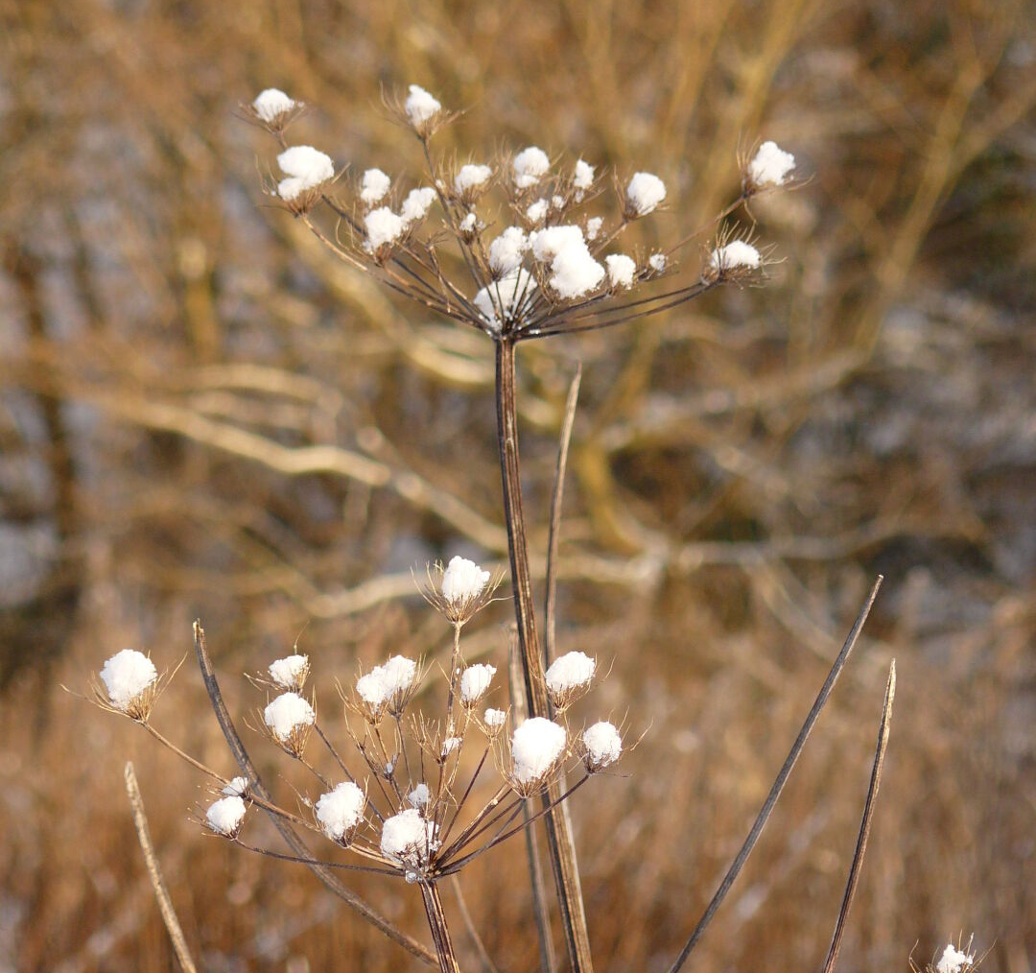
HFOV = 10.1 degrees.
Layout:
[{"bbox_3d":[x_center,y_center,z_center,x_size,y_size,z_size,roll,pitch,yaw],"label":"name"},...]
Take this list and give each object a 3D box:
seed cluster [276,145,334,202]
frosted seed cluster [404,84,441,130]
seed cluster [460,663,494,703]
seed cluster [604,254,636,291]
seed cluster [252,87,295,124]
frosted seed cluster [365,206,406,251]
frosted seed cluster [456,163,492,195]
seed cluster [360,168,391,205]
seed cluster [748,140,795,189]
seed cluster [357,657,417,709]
[{"bbox_3d":[-0.069,-0.101,1.893,0.018,0.018,0.015,0,8,0],"label":"seed cluster"},{"bbox_3d":[-0.032,-0.126,1.950,0.012,0.015,0.012,0,6,0],"label":"frosted seed cluster"},{"bbox_3d":[-0.013,0.063,1.880,0.011,0.012,0.011,0,6,0],"label":"seed cluster"},{"bbox_3d":[0.033,-0.069,1.880,0.010,0.011,0.010,0,6,0],"label":"seed cluster"},{"bbox_3d":[-0.081,-0.125,1.935,0.014,0.012,0.013,0,8,0],"label":"seed cluster"},{"bbox_3d":[-0.042,-0.082,1.870,0.013,0.014,0.012,0,6,0],"label":"frosted seed cluster"},{"bbox_3d":[-0.014,-0.101,1.924,0.012,0.010,0.011,0,8,0],"label":"frosted seed cluster"},{"bbox_3d":[-0.047,-0.098,1.920,0.010,0.012,0.010,0,6,0],"label":"seed cluster"},{"bbox_3d":[0.083,-0.105,1.917,0.015,0.015,0.014,0,8,0],"label":"seed cluster"},{"bbox_3d":[-0.042,0.063,1.877,0.019,0.017,0.014,0,8,0],"label":"seed cluster"}]

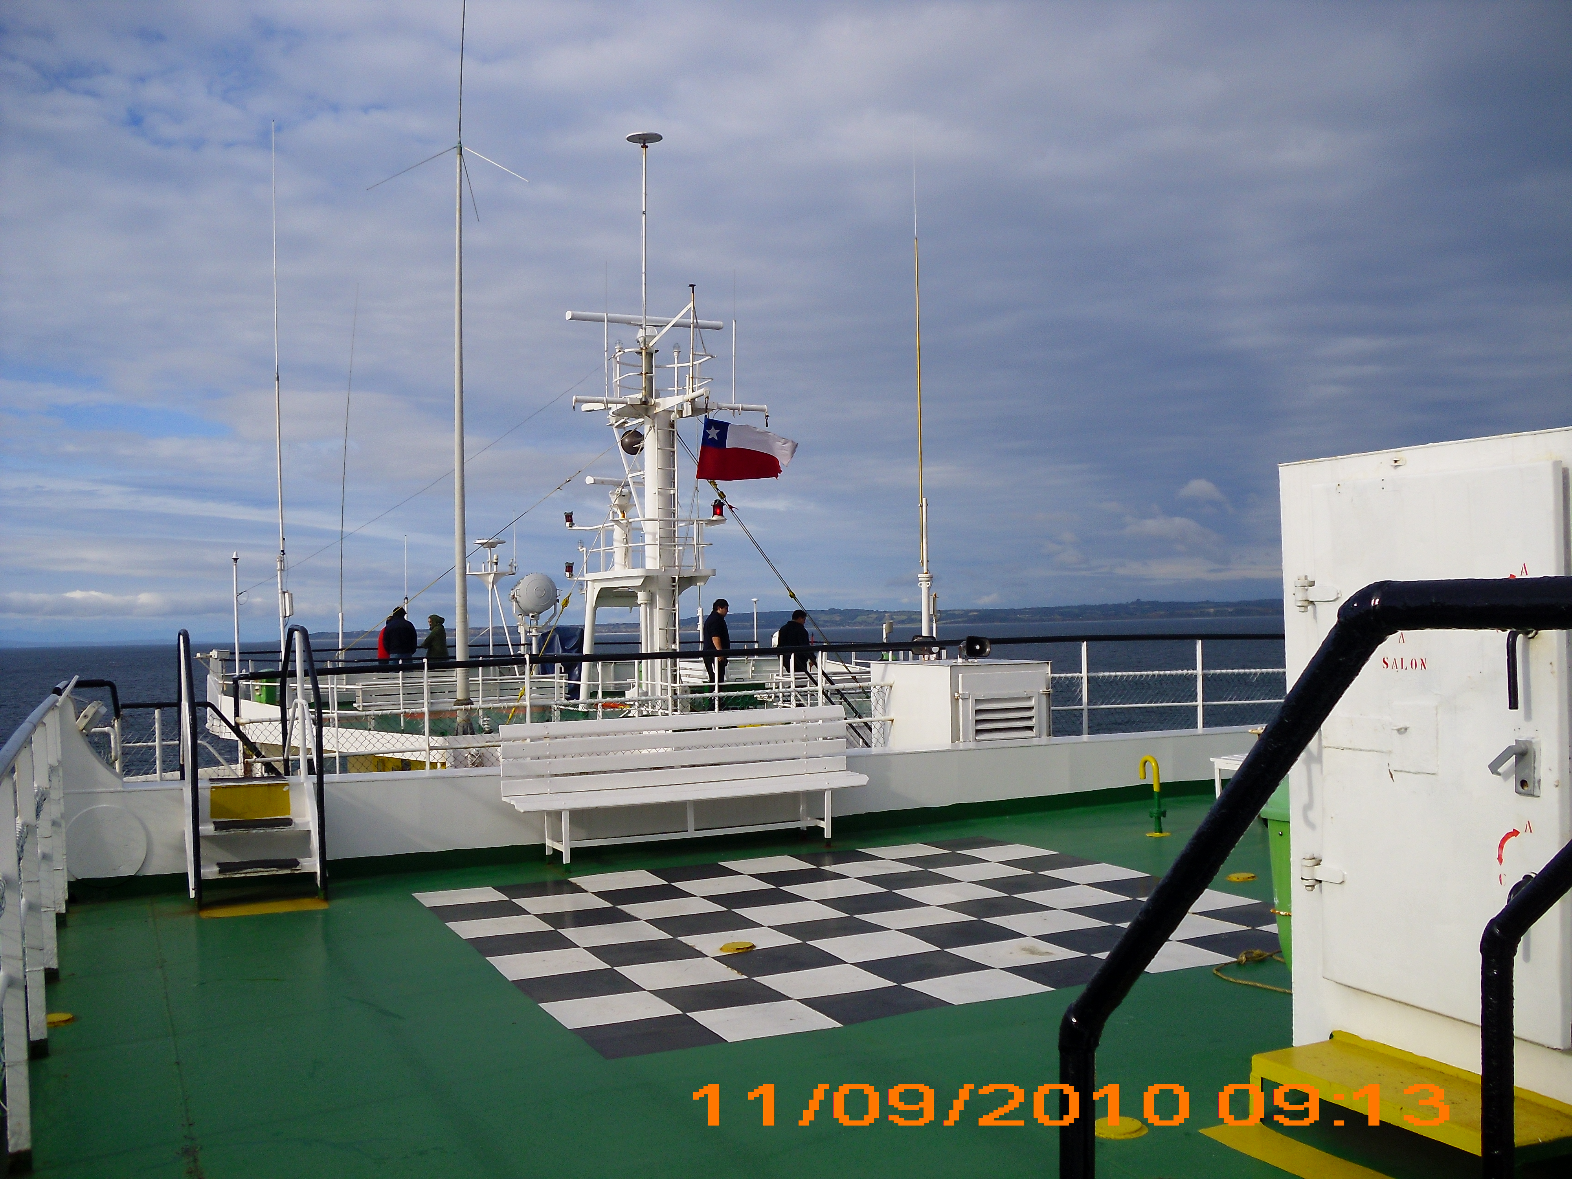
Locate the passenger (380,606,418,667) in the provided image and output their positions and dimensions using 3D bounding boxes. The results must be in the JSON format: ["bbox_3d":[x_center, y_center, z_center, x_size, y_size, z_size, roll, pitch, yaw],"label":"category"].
[{"bbox_3d":[-6.208,1.142,31.484,0.550,1.730,0.360,-1,-1,-12],"label":"passenger"}]

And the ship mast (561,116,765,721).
[{"bbox_3d":[-1.851,-2.618,30.500,2.800,9.020,2.000,-1,-1,-19],"label":"ship mast"}]

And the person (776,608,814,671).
[{"bbox_3d":[0.170,1.112,27.785,0.500,1.630,0.380,-2,-1,37],"label":"person"}]

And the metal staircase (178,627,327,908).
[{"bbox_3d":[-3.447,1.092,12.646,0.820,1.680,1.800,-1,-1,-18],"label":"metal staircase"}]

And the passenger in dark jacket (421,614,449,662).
[{"bbox_3d":[-5.665,1.191,31.486,0.420,1.570,0.460,-2,-1,6],"label":"passenger in dark jacket"}]

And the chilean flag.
[{"bbox_3d":[-0.608,-2.165,30.200,1.500,1.000,0.300,-1,-1,-3],"label":"chilean flag"}]

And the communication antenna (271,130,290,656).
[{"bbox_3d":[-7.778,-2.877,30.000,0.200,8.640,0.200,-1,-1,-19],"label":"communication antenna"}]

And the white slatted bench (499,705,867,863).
[{"bbox_3d":[-0.659,1.335,13.207,2.550,0.910,0.430,-1,-1,-28],"label":"white slatted bench"}]

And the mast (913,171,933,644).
[{"bbox_3d":[2.059,-2.616,29.500,0.220,7.670,0.220,-1,-1,-19],"label":"mast"}]

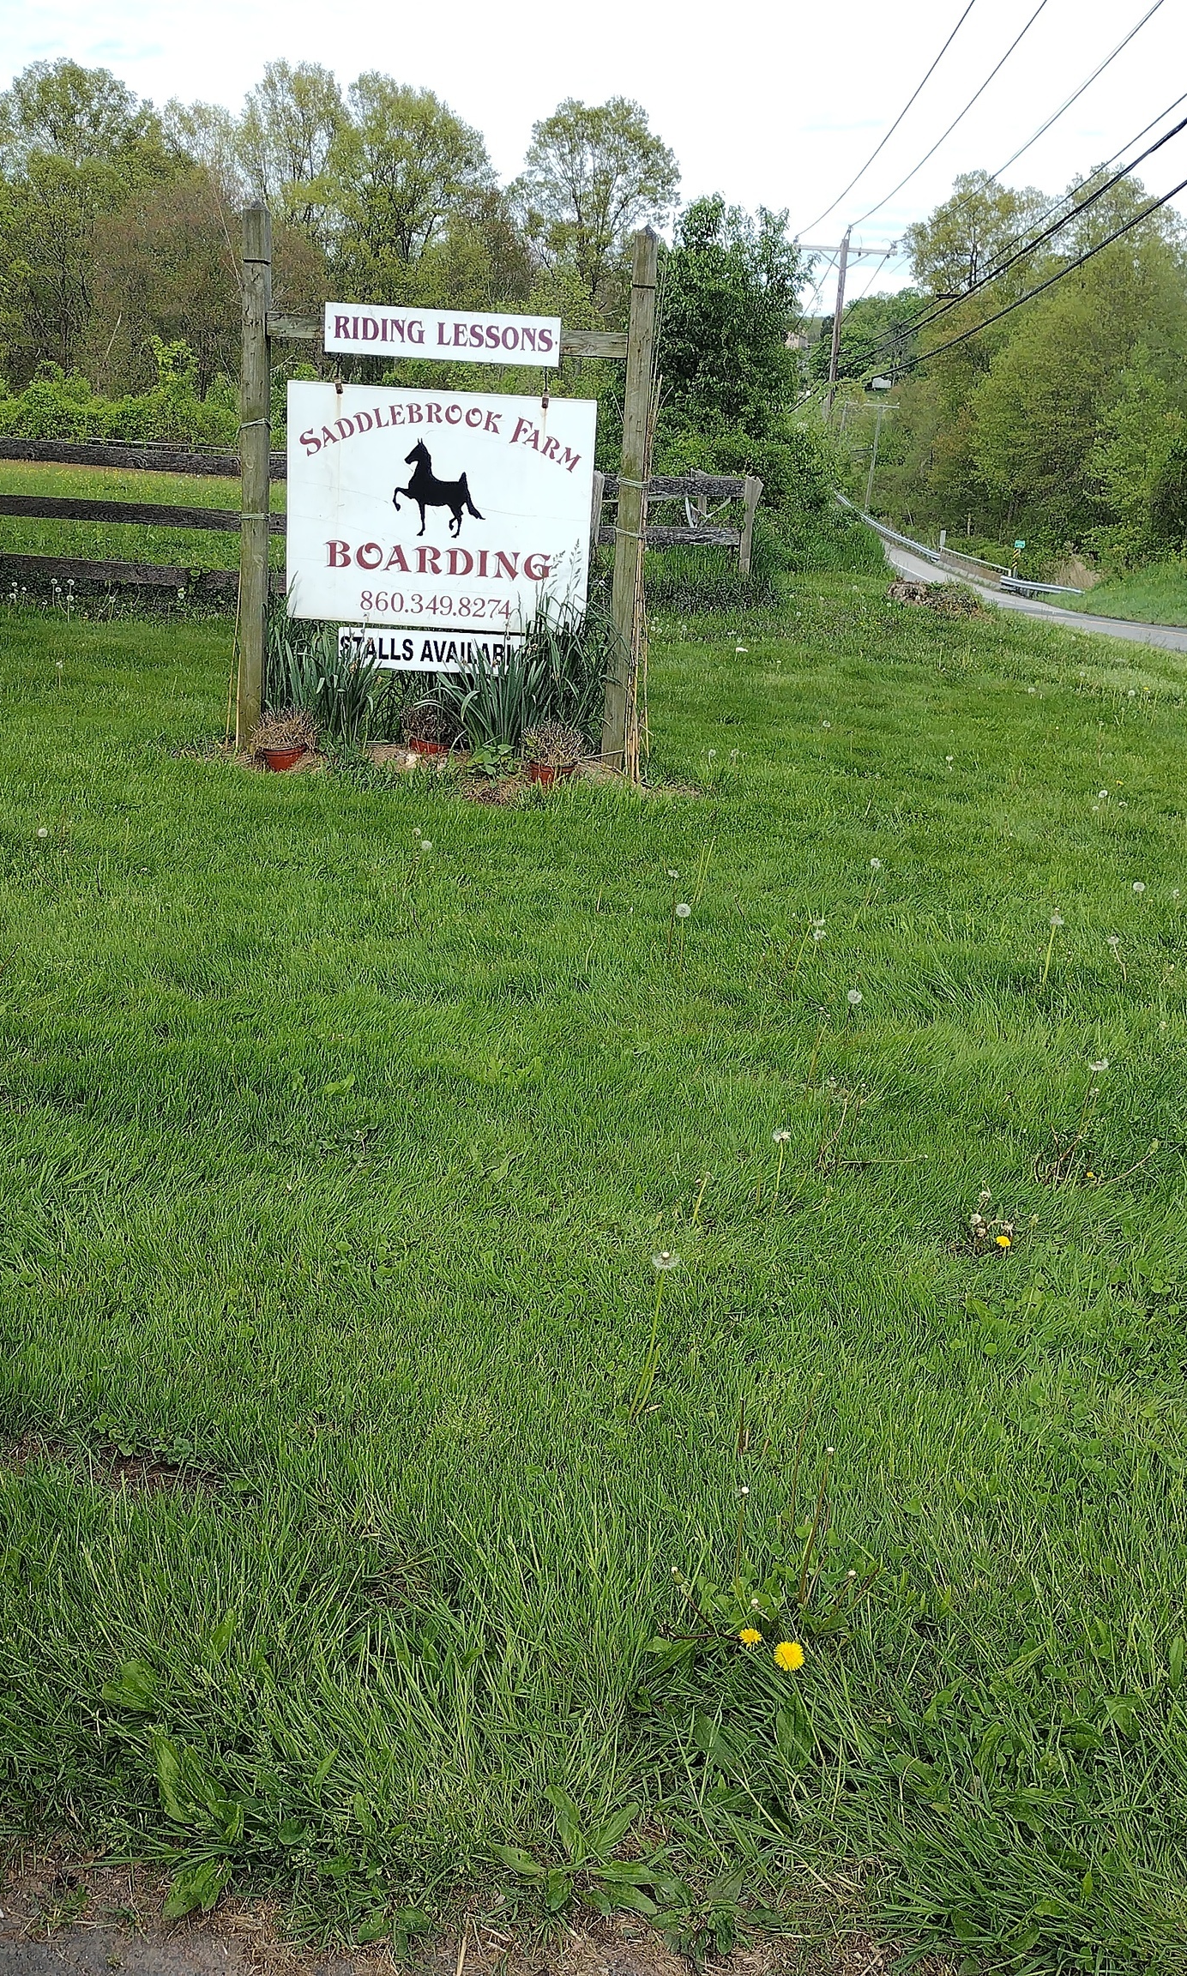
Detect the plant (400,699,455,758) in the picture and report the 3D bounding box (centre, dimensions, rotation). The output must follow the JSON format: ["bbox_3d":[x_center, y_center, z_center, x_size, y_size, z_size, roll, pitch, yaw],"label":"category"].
[{"bbox_3d":[-0.669,-1.050,8.300,0.220,0.245,0.220,4,16,5],"label":"plant"}]

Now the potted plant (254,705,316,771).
[{"bbox_3d":[-1.217,-0.986,8.100,0.252,0.250,0.252,4,16,5],"label":"potted plant"}]

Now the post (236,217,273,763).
[{"bbox_3d":[-1.354,-2.001,8.183,0.095,2.110,0.095,5,16,5],"label":"post"}]

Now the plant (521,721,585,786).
[{"bbox_3d":[-0.158,-0.925,8.100,0.235,0.250,0.235,4,16,5],"label":"plant"}]

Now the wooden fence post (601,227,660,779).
[{"bbox_3d":[0.151,-1.865,8.061,0.095,2.110,0.095,4,16,5],"label":"wooden fence post"}]

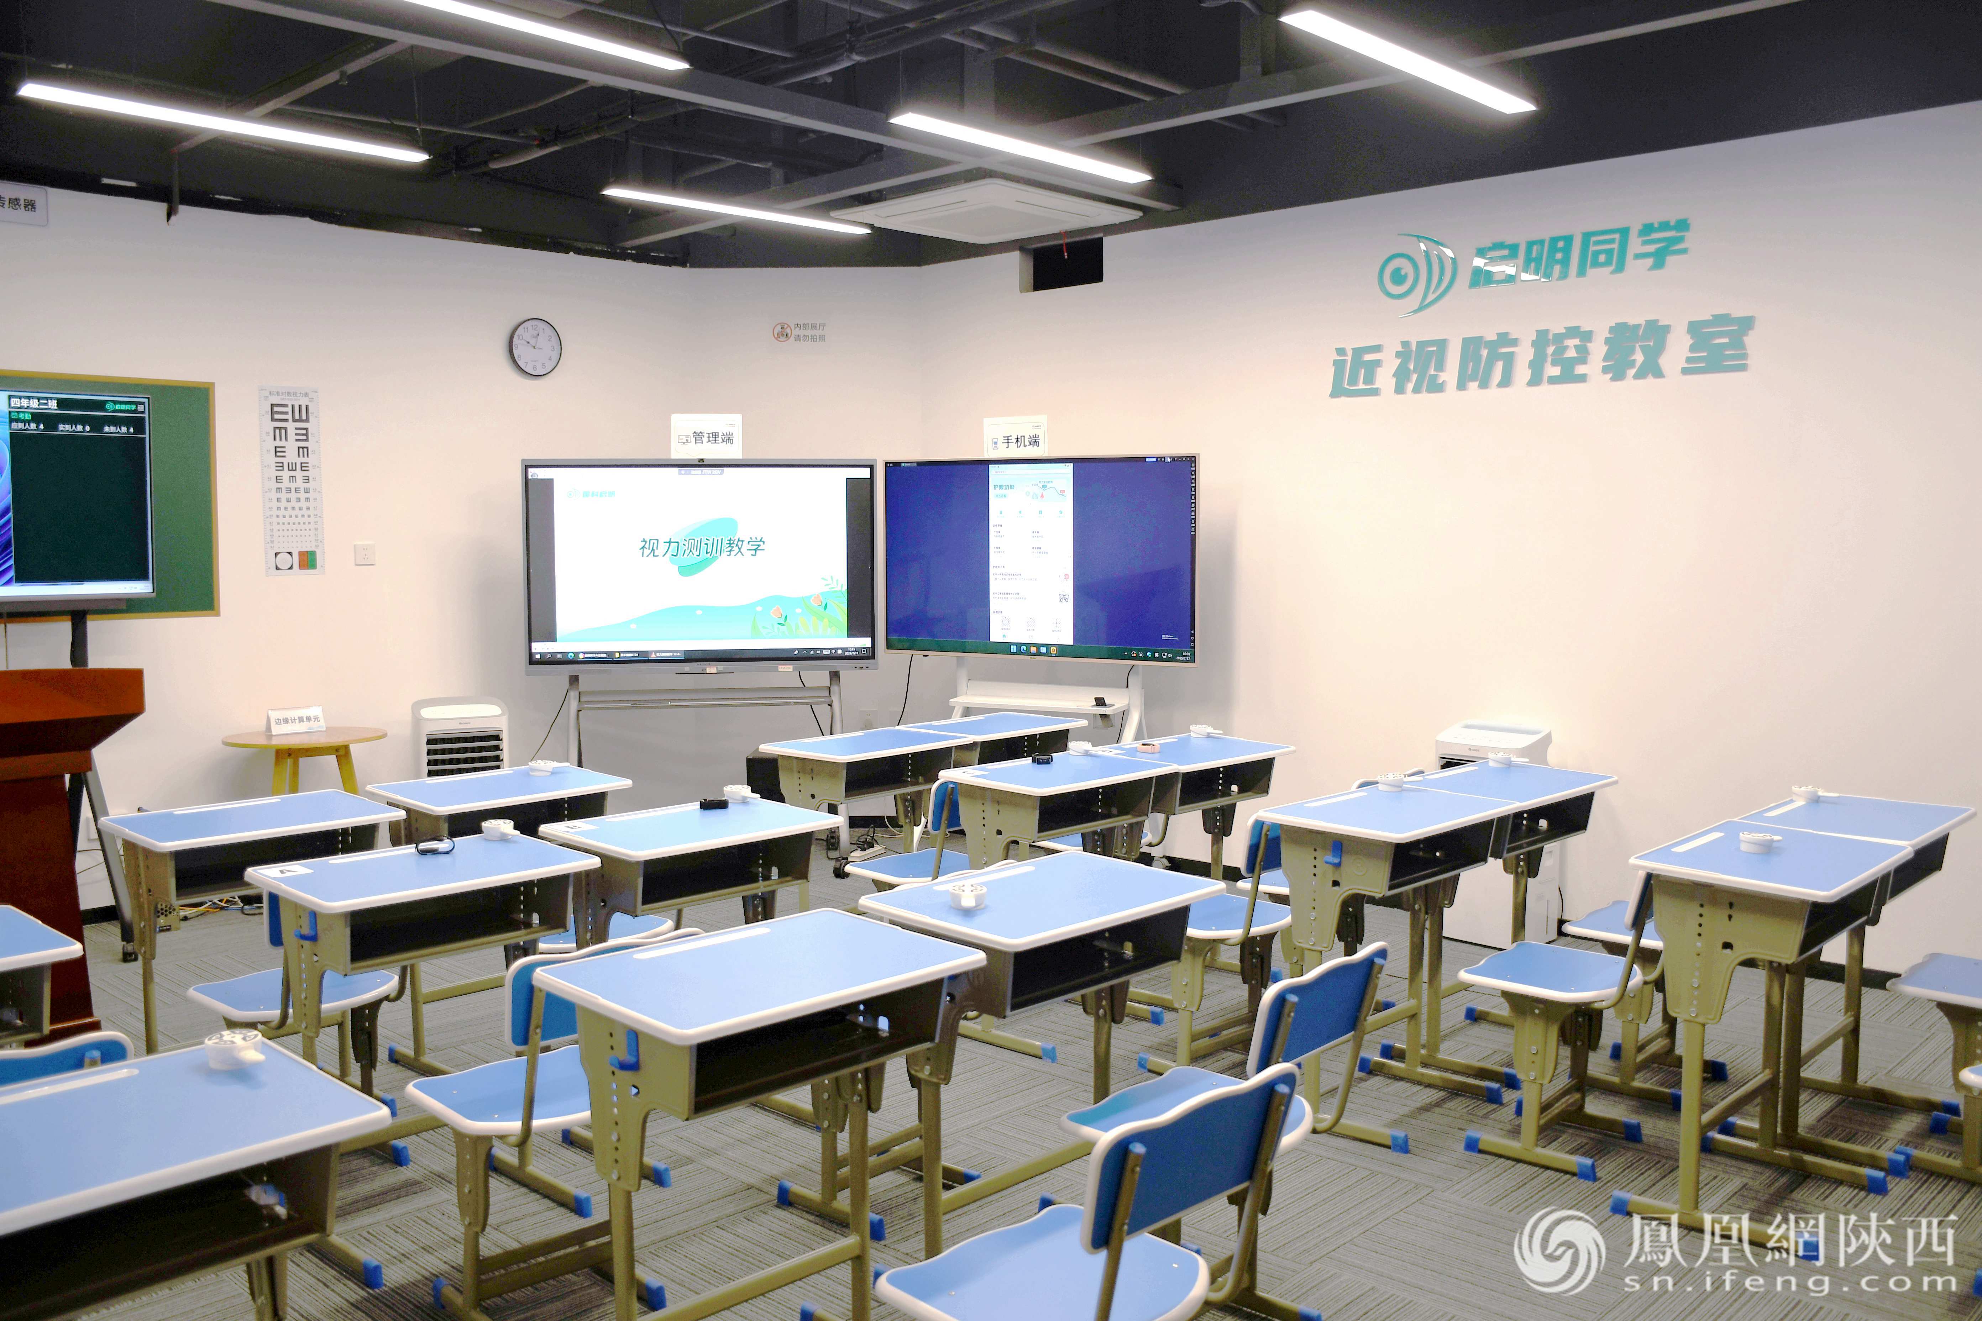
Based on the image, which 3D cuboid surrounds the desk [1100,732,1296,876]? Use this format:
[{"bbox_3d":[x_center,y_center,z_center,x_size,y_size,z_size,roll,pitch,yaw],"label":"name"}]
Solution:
[{"bbox_3d":[0.661,0.658,4.905,0.610,0.750,0.420,-4,5,-44],"label":"desk"}]

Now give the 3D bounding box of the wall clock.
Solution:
[{"bbox_3d":[-1.988,-1.369,6.502,0.270,0.270,0.040,-3,5,-40],"label":"wall clock"}]

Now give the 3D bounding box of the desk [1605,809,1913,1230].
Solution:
[{"bbox_3d":[1.738,0.824,3.335,0.600,0.799,0.410,-5,8,-44],"label":"desk"}]

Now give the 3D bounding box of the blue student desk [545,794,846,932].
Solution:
[{"bbox_3d":[-0.704,0.788,3.608,0.600,0.795,0.410,-5,8,-44],"label":"blue student desk"}]

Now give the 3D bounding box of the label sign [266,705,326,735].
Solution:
[{"bbox_3d":[-2.665,0.227,5.698,0.195,0.090,0.085,-5,7,-44],"label":"label sign"}]

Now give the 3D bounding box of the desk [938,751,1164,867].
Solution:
[{"bbox_3d":[0.219,0.716,4.409,0.410,0.796,0.600,6,8,45],"label":"desk"}]

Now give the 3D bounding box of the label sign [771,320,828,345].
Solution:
[{"bbox_3d":[-0.921,-1.582,7.160,0.270,0.120,0.010,0,4,-3],"label":"label sign"}]

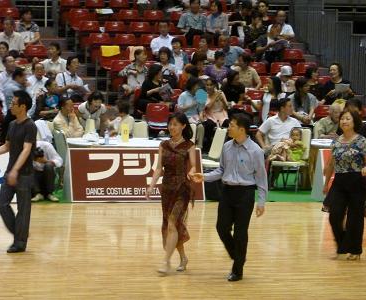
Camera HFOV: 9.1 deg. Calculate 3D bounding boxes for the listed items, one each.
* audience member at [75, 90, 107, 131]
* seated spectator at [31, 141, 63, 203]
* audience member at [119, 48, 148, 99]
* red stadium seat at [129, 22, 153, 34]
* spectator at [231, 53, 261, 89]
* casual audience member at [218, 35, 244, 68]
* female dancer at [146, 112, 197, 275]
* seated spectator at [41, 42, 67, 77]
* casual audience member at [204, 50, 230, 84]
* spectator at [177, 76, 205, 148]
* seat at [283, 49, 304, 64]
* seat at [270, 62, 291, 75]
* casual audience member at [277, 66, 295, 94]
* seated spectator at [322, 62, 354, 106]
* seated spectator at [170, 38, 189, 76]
[{"bbox_3d":[-1.340,-0.212,33.358,0.480,1.280,0.750,0,5,-12],"label":"audience member"},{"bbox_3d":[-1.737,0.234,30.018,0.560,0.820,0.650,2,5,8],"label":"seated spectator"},{"bbox_3d":[-0.737,-0.935,36.006,0.480,1.260,0.750,0,5,-8],"label":"audience member"},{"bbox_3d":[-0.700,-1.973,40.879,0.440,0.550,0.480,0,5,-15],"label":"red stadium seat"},{"bbox_3d":[1.054,-0.954,37.978,0.520,1.250,0.750,1,5,-2],"label":"spectator"},{"bbox_3d":[0.723,-1.232,37.174,0.520,1.220,0.750,1,5,-5],"label":"casual audience member"},{"bbox_3d":[-0.096,0.431,23.450,0.500,1.620,0.480,3,6,37],"label":"female dancer"},{"bbox_3d":[-2.099,-1.132,37.800,0.500,1.220,0.750,0,5,6],"label":"seated spectator"},{"bbox_3d":[0.547,-1.012,37.800,0.500,1.200,0.750,0,5,-6],"label":"casual audience member"},{"bbox_3d":[0.182,-0.499,36.120,0.500,1.250,0.800,-1,5,-22],"label":"spectator"},{"bbox_3d":[1.890,-1.470,38.438,0.420,0.400,0.440,0,5,-14],"label":"seat"},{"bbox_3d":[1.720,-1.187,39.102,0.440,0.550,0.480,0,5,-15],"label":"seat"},{"bbox_3d":[1.655,-0.769,37.000,0.470,1.170,0.720,0,5,3],"label":"casual audience member"},{"bbox_3d":[2.535,-0.763,37.557,0.560,1.270,0.750,1,5,-5],"label":"seated spectator"},{"bbox_3d":[-0.075,-1.288,38.600,0.480,1.150,0.720,0,5,3],"label":"seated spectator"}]

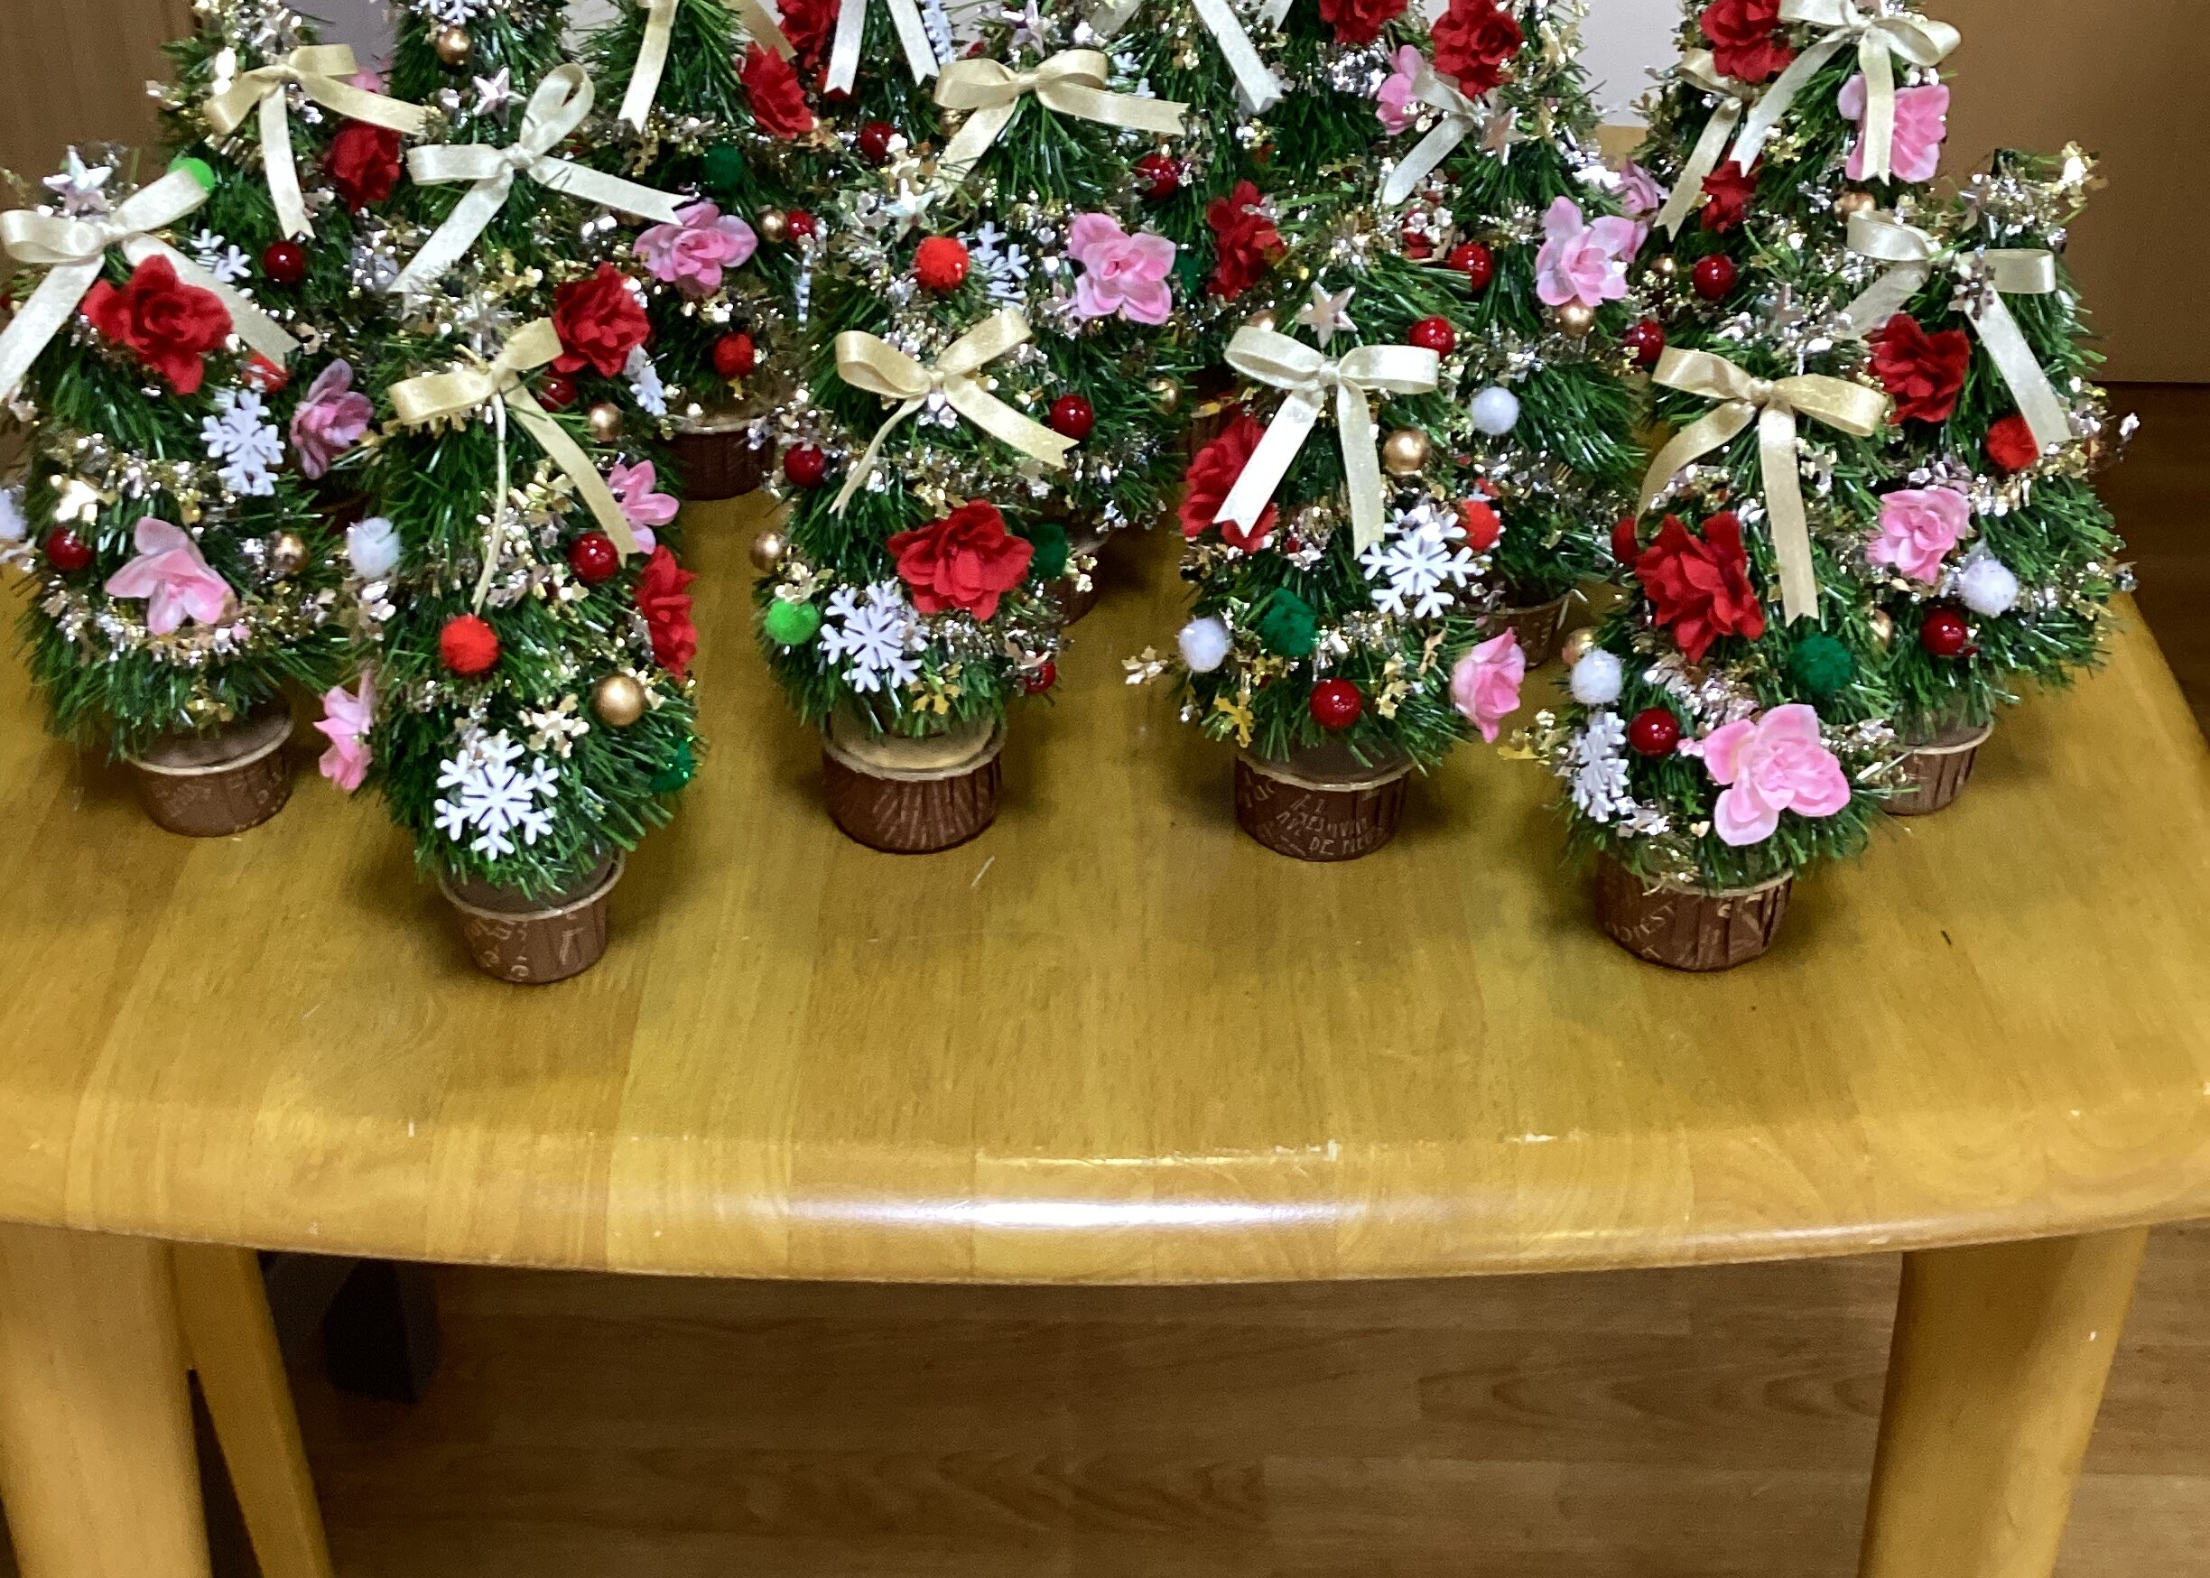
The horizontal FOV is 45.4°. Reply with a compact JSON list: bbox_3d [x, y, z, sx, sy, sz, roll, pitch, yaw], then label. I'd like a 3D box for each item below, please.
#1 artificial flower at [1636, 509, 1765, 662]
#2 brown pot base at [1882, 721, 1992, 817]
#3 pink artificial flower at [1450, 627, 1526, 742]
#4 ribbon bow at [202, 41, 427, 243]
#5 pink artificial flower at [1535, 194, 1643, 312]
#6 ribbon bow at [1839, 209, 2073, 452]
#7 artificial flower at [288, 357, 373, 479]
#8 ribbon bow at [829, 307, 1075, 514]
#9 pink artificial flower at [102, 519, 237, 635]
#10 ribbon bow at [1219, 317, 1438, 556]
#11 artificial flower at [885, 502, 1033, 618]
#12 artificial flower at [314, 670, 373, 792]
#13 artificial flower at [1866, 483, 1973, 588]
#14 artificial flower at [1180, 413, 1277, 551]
[{"bbox_3d":[0.157,-0.054,0.698,0.035,0.040,0.020,12,20,16],"label":"artificial flower"},{"bbox_3d":[0.258,-0.015,0.854,0.053,0.028,0.053,1,34,-1],"label":"brown pot base"},{"bbox_3d":[0.113,-0.031,0.781,0.020,0.036,0.035,12,35,16],"label":"pink artificial flower"},{"bbox_3d":[-0.250,-0.205,0.835,0.070,0.062,0.028,-6,21,-10],"label":"ribbon bow"},{"bbox_3d":[0.146,-0.163,0.800,0.034,0.035,0.019,-7,19,-12],"label":"pink artificial flower"},{"bbox_3d":[0.238,-0.128,0.738,0.065,0.064,0.022,5,21,7],"label":"ribbon bow"},{"bbox_3d":[-0.218,-0.104,0.742,0.020,0.034,0.034,1,31,18],"label":"artificial flower"},{"bbox_3d":[-0.039,-0.097,0.673,0.061,0.049,0.023,-4,21,-7],"label":"ribbon bow"},{"bbox_3d":[-0.268,-0.061,0.754,0.038,0.036,0.019,7,9,9],"label":"pink artificial flower"},{"bbox_3d":[0.060,-0.095,0.711,0.060,0.061,0.022,4,21,4],"label":"ribbon bow"},{"bbox_3d":[-0.039,-0.063,0.722,0.040,0.034,0.020,-9,12,-15],"label":"artificial flower"},{"bbox_3d":[-0.203,-0.015,0.705,0.020,0.035,0.037,13,32,-10],"label":"artificial flower"},{"bbox_3d":[0.221,-0.069,0.717,0.028,0.028,0.018,12,20,16],"label":"artificial flower"},{"bbox_3d":[0.033,-0.083,0.710,0.018,0.036,0.034,-11,33,-39],"label":"artificial flower"}]

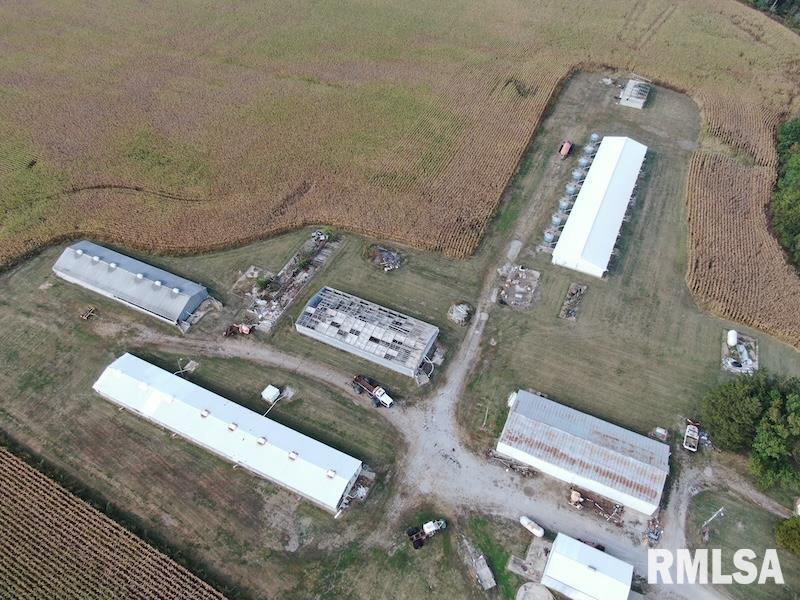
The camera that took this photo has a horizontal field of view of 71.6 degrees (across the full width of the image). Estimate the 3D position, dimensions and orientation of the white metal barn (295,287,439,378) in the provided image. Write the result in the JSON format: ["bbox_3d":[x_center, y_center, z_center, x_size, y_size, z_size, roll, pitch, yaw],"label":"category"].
[{"bbox_3d":[-7.193,6.190,120.220,28.307,3.600,12.004,20,53,17],"label":"white metal barn"}]

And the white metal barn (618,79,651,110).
[{"bbox_3d":[77.869,-67.921,182.816,7.000,3.200,12.000,20,53,17],"label":"white metal barn"}]

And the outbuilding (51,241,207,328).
[{"bbox_3d":[-64.031,-5.383,130.506,37.920,4.300,10.470,20,52,17],"label":"outbuilding"}]

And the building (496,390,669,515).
[{"bbox_3d":[33.383,26.889,101.222,27.918,4.600,12.218,20,52,17],"label":"building"}]

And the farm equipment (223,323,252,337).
[{"bbox_3d":[-35.446,6.675,121.201,6.035,2.100,2.100,-9,50,-7],"label":"farm equipment"}]

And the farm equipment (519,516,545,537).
[{"bbox_3d":[22.320,38.360,93.751,4.450,1.250,1.120,32,57,25],"label":"farm equipment"}]

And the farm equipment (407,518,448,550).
[{"bbox_3d":[4.764,38.712,92.814,6.014,2.600,2.900,-24,53,-18],"label":"farm equipment"}]

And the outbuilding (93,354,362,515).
[{"bbox_3d":[-33.915,23.568,105.570,55.749,3.800,9.508,20,52,17],"label":"outbuilding"}]

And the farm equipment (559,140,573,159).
[{"bbox_3d":[48.794,-44.237,163.253,2.500,2.700,6.604,19,52,16],"label":"farm equipment"}]

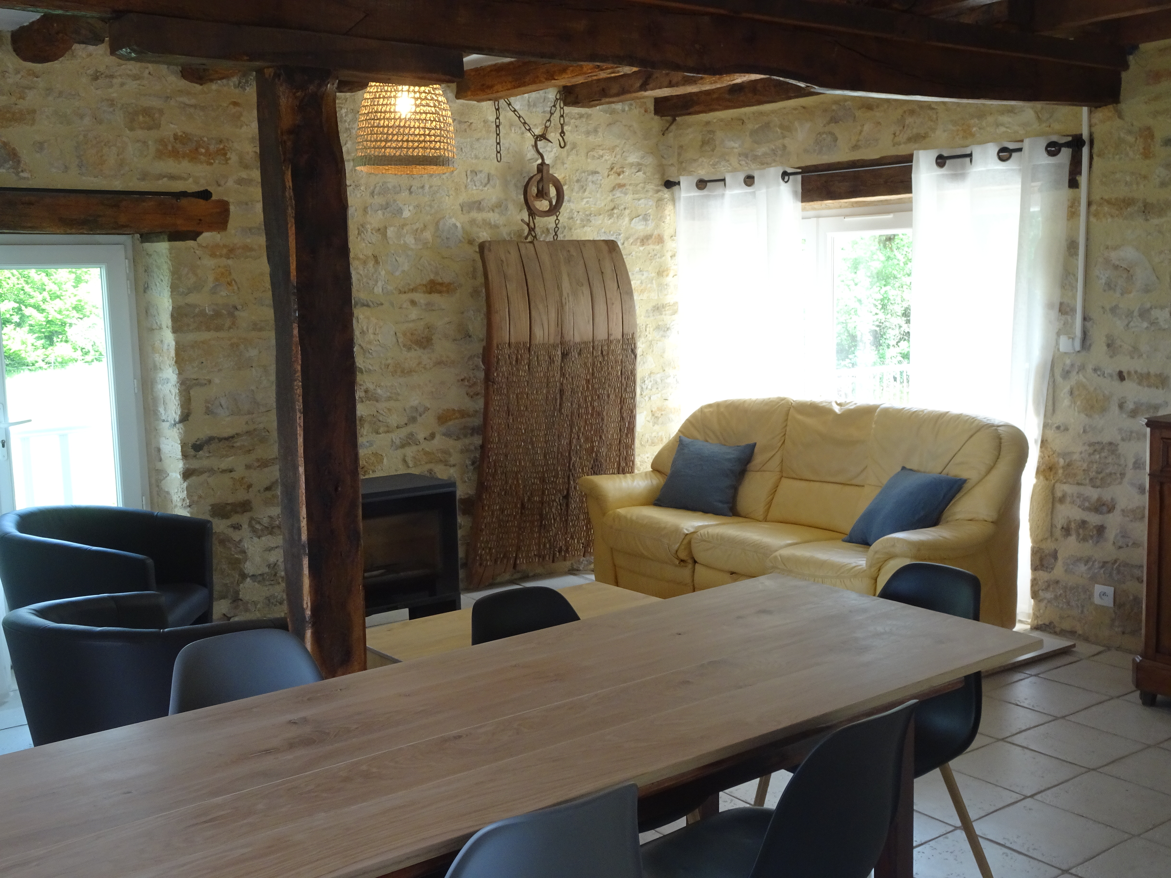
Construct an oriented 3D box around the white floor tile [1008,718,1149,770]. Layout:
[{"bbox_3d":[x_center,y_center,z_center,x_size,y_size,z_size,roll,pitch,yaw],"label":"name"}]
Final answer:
[{"bbox_3d":[1.630,1.012,4.041,0.330,0.010,0.330,-6,8,-35],"label":"white floor tile"}]

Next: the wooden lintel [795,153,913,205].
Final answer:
[{"bbox_3d":[1.362,-1.233,5.848,0.200,0.190,2.254,-7,9,-42],"label":"wooden lintel"}]

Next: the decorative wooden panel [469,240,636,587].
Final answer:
[{"bbox_3d":[-0.152,-0.137,6.396,0.930,1.770,0.200,-5,7,-28],"label":"decorative wooden panel"}]

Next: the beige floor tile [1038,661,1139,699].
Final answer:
[{"bbox_3d":[1.973,0.926,4.692,0.330,0.010,0.330,-6,8,-35],"label":"beige floor tile"}]

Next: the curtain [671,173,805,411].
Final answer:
[{"bbox_3d":[0.794,-0.315,6.322,0.120,2.100,0.833,-7,9,-42],"label":"curtain"}]

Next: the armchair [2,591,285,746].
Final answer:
[{"bbox_3d":[-1.206,0.776,3.428,0.710,0.730,0.690,3,8,29],"label":"armchair"}]

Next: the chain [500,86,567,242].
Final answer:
[{"bbox_3d":[-0.261,-1.372,6.117,0.367,0.736,0.120,-6,8,-35],"label":"chain"}]

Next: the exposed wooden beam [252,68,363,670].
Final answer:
[{"bbox_3d":[-0.721,0.086,3.282,0.190,2.116,0.200,-5,8,-29],"label":"exposed wooden beam"}]

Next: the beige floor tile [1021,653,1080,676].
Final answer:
[{"bbox_3d":[1.779,0.898,4.961,0.330,0.010,0.330,-6,8,-35],"label":"beige floor tile"}]

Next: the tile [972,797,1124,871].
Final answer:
[{"bbox_3d":[1.282,1.098,3.384,0.330,0.010,0.330,-6,8,-35],"label":"tile"}]

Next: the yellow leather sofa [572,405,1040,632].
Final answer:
[{"bbox_3d":[0.955,0.344,5.624,0.939,0.970,1.912,-7,9,-42],"label":"yellow leather sofa"}]

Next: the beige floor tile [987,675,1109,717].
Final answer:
[{"bbox_3d":[1.703,0.955,4.499,0.330,0.010,0.330,-6,8,-35],"label":"beige floor tile"}]

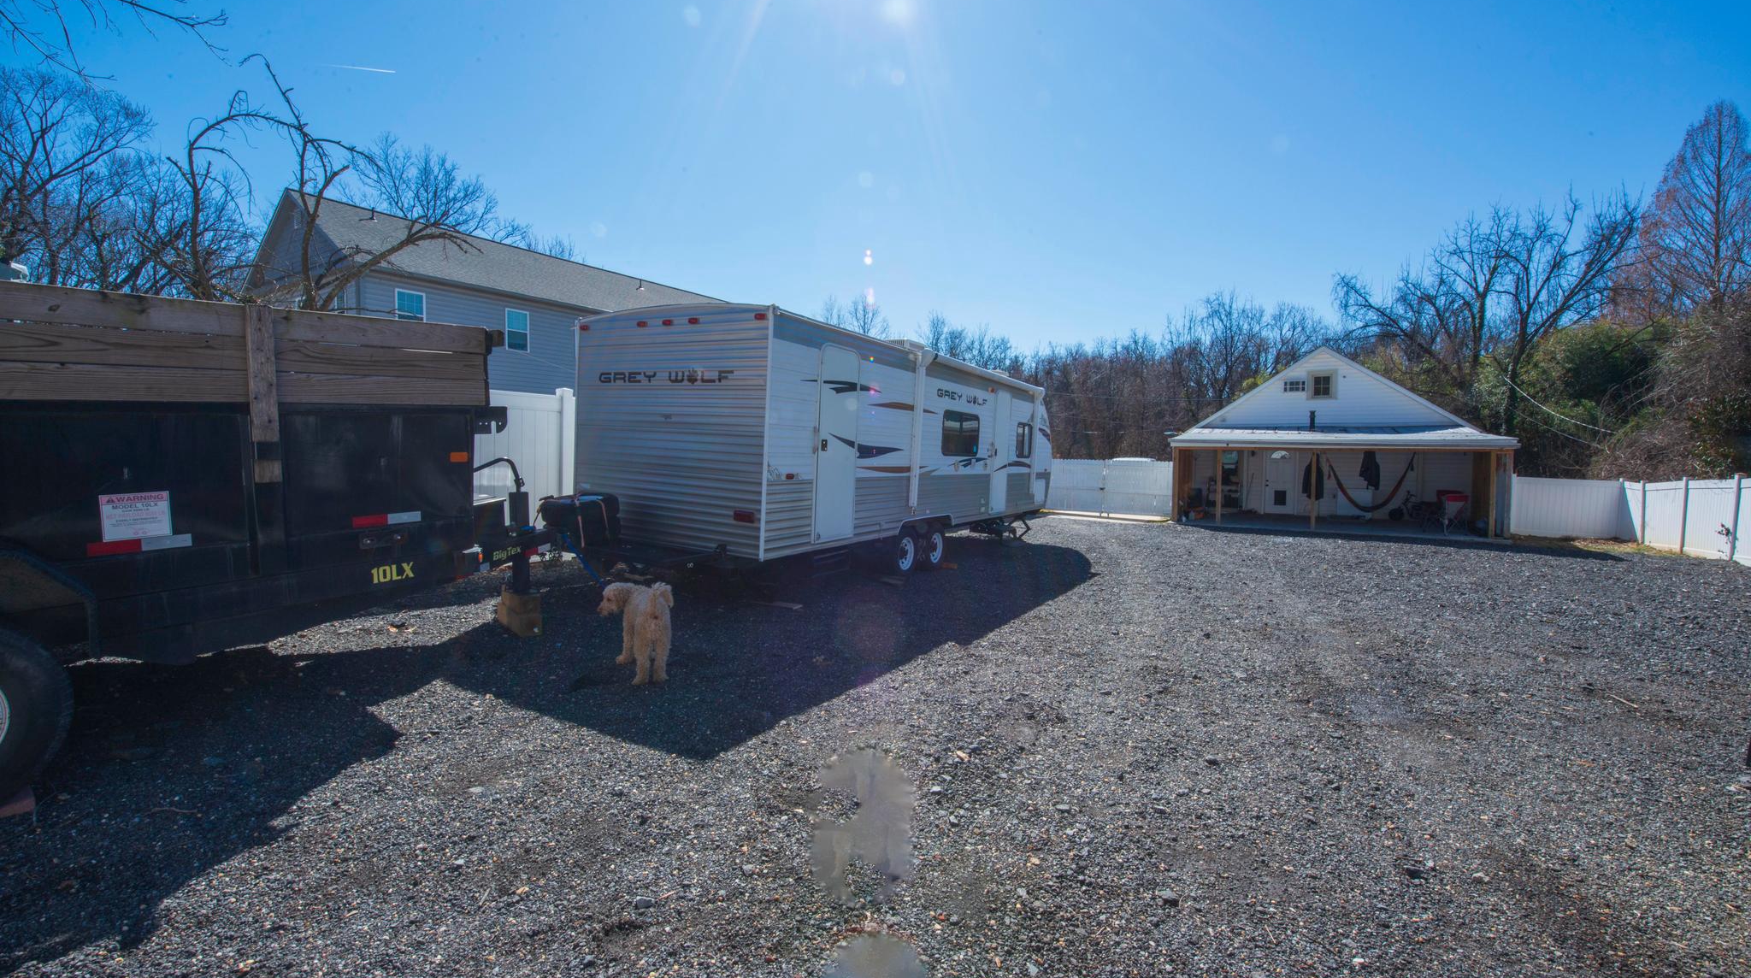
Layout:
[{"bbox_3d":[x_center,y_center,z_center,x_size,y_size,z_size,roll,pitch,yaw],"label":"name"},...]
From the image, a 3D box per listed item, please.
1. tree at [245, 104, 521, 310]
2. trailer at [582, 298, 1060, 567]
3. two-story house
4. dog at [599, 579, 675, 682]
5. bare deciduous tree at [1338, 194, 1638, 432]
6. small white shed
[{"bbox_3d":[-7.464,-2.450,10.000,3.800,6.100,3.800,-1,3,-36],"label":"tree"},{"bbox_3d":[0.374,-0.509,10.725,2.550,3.000,9.500,4,4,30],"label":"trailer"},{"bbox_3d":[-12.620,-4.832,28.494,9.300,9.200,19.000,2,3,33],"label":"two-story house"},{"bbox_3d":[-1.570,0.869,4.460,0.360,0.640,0.800,-1,3,-30],"label":"dog"},{"bbox_3d":[25.232,-5.530,28.000,9.600,13.200,9.200,3,3,41],"label":"bare deciduous tree"},{"bbox_3d":[13.968,-1.607,21.599,7.660,5.150,8.300,2,3,28],"label":"small white shed"}]

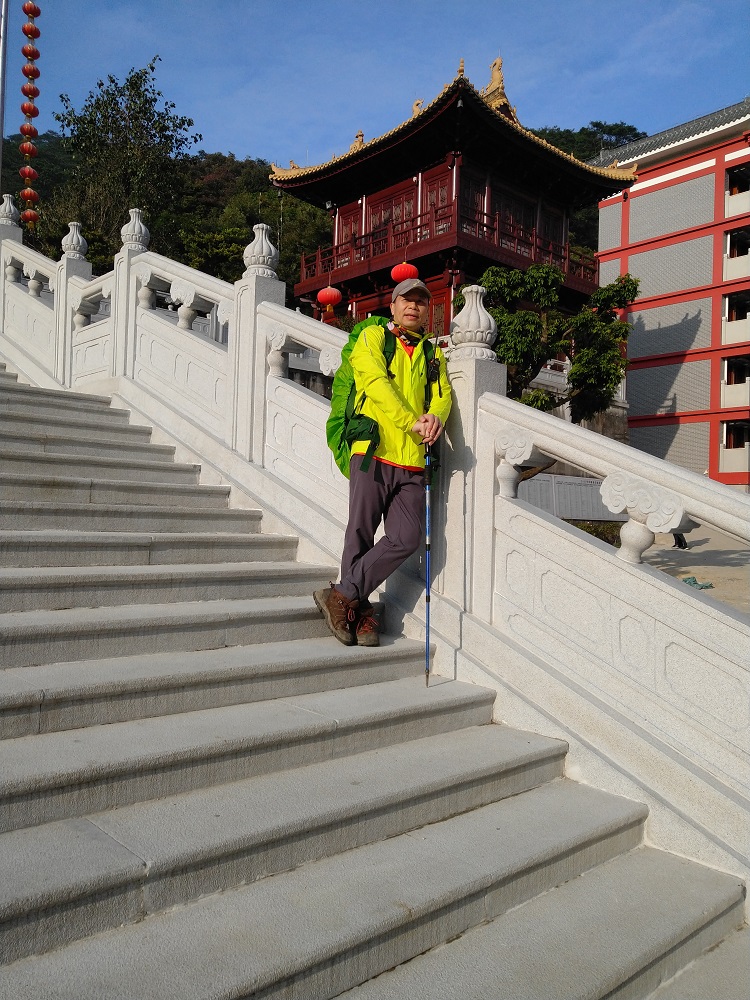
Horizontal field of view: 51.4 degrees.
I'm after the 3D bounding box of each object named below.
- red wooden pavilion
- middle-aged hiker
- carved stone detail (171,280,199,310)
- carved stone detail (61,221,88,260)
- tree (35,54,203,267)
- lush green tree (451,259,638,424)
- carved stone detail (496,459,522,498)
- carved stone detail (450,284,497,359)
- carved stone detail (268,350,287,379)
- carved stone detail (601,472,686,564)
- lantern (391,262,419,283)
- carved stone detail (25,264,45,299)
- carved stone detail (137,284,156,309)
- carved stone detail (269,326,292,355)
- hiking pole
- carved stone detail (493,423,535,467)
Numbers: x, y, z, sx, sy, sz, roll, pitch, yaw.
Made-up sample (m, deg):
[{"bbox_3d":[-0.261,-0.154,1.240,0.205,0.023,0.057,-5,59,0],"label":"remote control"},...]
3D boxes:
[{"bbox_3d":[3.187,-11.464,33.199,11.300,13.000,11.300,3,-2,-43],"label":"red wooden pavilion"},{"bbox_3d":[0.055,-0.165,3.550,0.570,1.680,0.580,2,-2,-30],"label":"middle-aged hiker"},{"bbox_3d":[-1.329,-1.503,5.726,0.170,0.250,0.360,3,-2,-43],"label":"carved stone detail"},{"bbox_3d":[-2.812,-2.410,7.313,0.231,0.378,0.231,3,-2,-43],"label":"carved stone detail"},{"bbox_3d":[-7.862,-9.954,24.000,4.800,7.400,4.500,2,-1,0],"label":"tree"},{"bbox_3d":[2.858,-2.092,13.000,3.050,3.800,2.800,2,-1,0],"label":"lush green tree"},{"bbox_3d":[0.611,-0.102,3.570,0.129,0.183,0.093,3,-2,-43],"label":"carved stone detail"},{"bbox_3d":[0.473,-0.843,3.764,0.231,0.378,0.231,2,-2,0],"label":"carved stone detail"},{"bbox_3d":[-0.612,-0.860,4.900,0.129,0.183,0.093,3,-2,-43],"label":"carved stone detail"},{"bbox_3d":[1.093,0.074,3.086,0.180,0.360,0.355,3,-2,-43],"label":"carved stone detail"},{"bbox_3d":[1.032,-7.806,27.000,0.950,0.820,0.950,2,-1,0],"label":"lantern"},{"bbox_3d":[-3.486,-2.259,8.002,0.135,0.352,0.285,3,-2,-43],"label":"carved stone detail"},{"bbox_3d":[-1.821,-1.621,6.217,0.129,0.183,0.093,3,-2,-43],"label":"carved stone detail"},{"bbox_3d":[-0.575,-0.984,4.847,0.098,0.165,0.180,3,-2,-43],"label":"carved stone detail"},{"bbox_3d":[0.233,0.260,3.375,0.034,1.090,0.034,0,-1,0],"label":"hiking pole"},{"bbox_3d":[0.686,-0.234,3.532,0.170,0.190,0.215,3,-2,-43],"label":"carved stone detail"}]

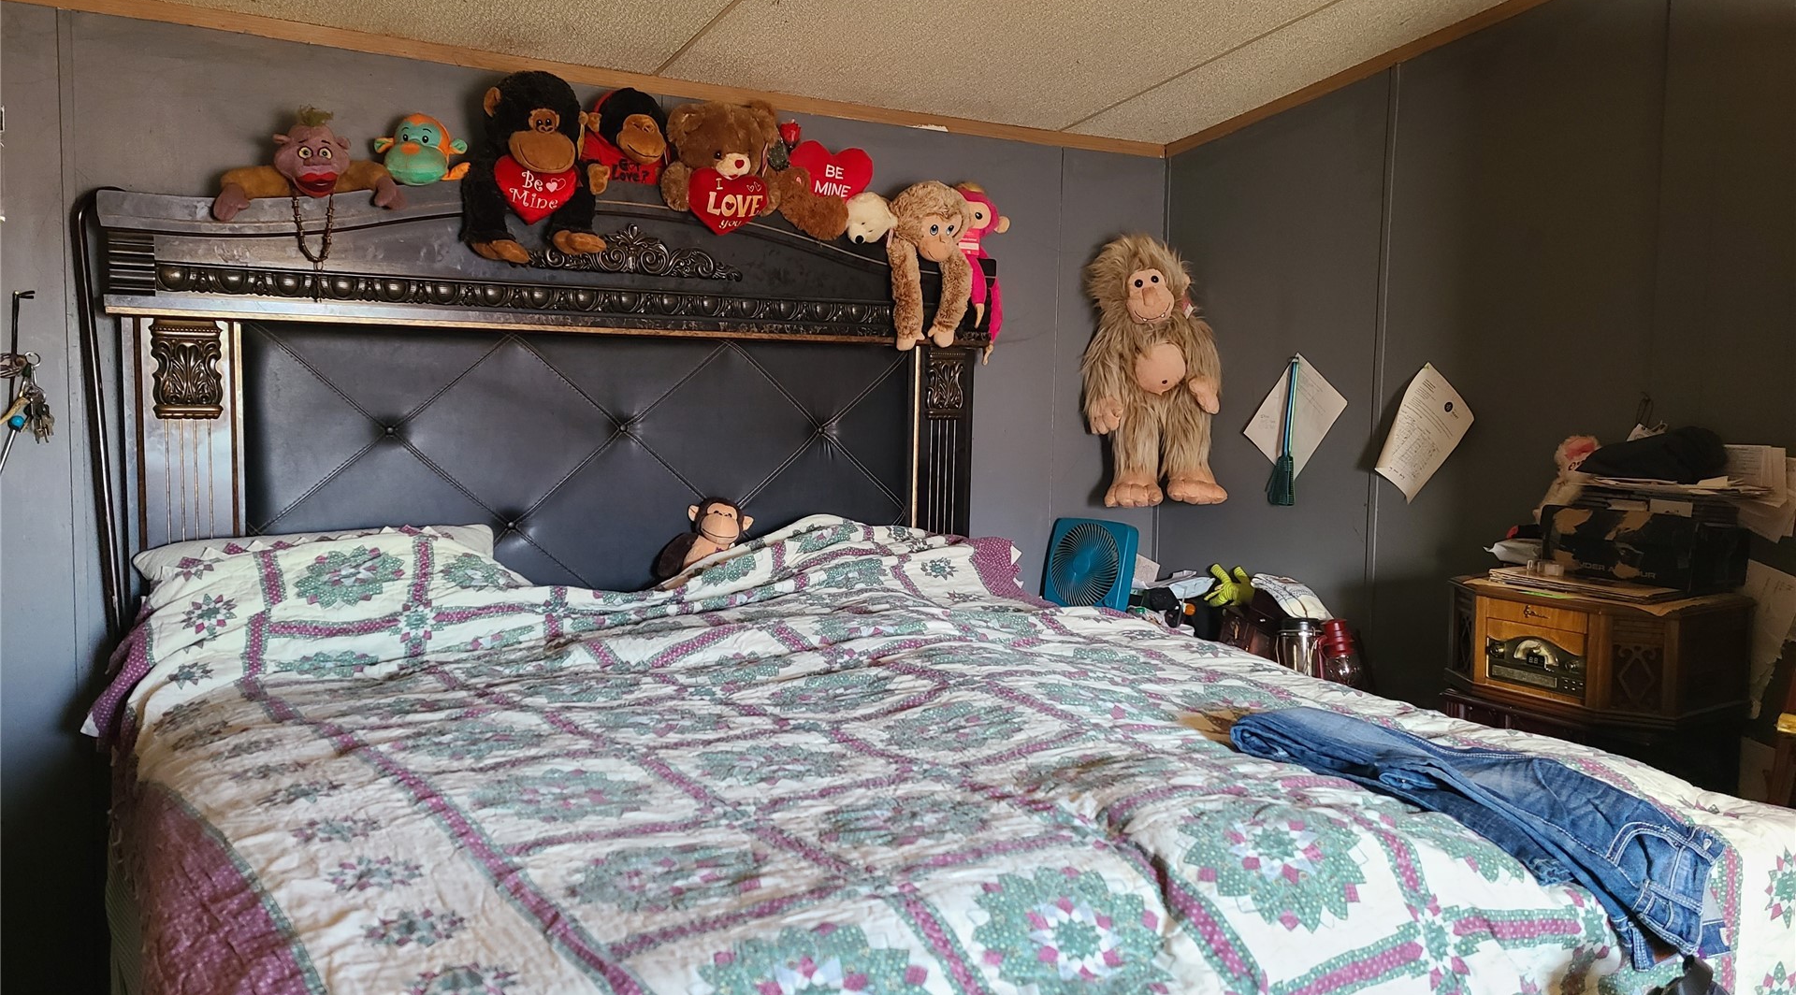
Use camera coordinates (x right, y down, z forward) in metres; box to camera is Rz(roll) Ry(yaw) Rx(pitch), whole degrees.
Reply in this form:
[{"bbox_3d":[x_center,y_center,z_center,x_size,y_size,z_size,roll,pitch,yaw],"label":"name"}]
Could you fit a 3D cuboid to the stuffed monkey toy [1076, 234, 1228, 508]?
[{"bbox_3d":[0.727,-0.363,3.860,0.390,0.760,0.220,1,4,-1],"label":"stuffed monkey toy"}]

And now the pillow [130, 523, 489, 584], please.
[{"bbox_3d":[-1.075,0.225,2.598,0.680,0.160,0.430,-2,26,-31],"label":"pillow"}]

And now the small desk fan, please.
[{"bbox_3d":[0.529,0.189,3.700,0.250,0.262,0.080,5,-5,43],"label":"small desk fan"}]

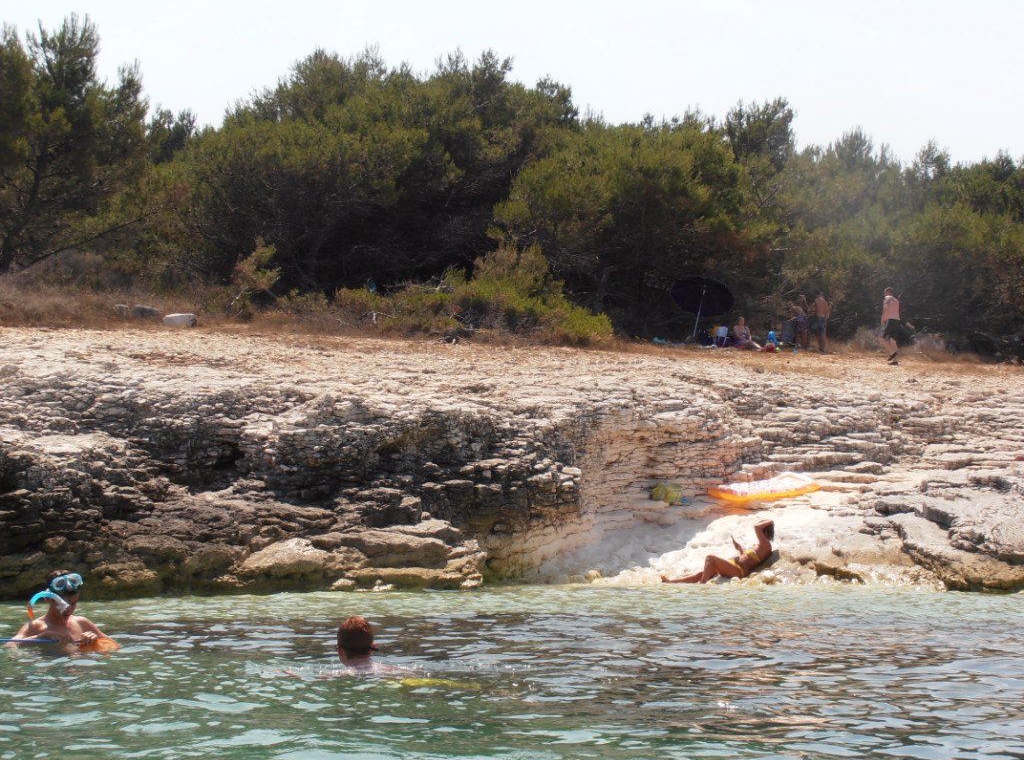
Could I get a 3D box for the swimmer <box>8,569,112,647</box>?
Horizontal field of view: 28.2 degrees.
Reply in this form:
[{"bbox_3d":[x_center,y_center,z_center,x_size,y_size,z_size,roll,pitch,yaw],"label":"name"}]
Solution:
[{"bbox_3d":[-2.367,1.223,10.683,0.500,0.470,0.350,2,-4,-24],"label":"swimmer"}]

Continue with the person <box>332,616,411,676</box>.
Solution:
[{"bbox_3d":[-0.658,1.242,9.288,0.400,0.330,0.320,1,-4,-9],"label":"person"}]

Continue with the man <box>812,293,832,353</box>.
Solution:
[{"bbox_3d":[9.022,-1.676,59.500,0.550,1.750,0.380,1,-4,-14],"label":"man"}]

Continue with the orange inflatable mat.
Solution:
[{"bbox_3d":[3.340,1.415,27.000,0.620,0.180,1.700,16,16,34],"label":"orange inflatable mat"}]

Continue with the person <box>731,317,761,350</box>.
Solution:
[{"bbox_3d":[6.750,-1.330,59.000,0.550,0.980,0.800,3,-5,-40],"label":"person"}]

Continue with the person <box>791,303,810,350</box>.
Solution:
[{"bbox_3d":[8.451,-1.558,60.000,0.600,1.400,0.500,-2,-4,21],"label":"person"}]

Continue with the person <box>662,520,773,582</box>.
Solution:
[{"bbox_3d":[2.366,1.986,23.500,1.270,0.720,0.500,1,-4,-9],"label":"person"}]

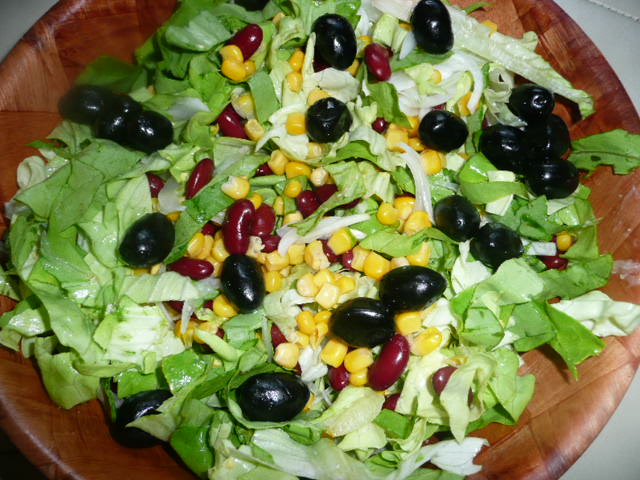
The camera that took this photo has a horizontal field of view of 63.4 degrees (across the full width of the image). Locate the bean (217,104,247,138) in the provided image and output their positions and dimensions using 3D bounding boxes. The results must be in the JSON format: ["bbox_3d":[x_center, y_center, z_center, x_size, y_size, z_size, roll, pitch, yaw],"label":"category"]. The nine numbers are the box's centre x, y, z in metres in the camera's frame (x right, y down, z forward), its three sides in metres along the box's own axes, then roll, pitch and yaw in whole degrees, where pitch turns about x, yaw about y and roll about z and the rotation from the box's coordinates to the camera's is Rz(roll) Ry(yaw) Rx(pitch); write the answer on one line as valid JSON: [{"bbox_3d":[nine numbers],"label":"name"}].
[{"bbox_3d":[-0.037,-0.049,0.214,0.010,0.009,0.020,-35,75,-11],"label":"bean"}]

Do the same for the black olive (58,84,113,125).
[{"bbox_3d":[-0.099,-0.057,0.219,0.024,0.017,0.017,5,72,1],"label":"black olive"}]

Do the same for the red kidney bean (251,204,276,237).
[{"bbox_3d":[-0.022,-0.007,0.200,0.010,0.009,0.017,-9,72,-5],"label":"red kidney bean"}]

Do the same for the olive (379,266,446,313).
[{"bbox_3d":[0.036,0.019,0.199,0.025,0.018,0.018,-9,71,-4],"label":"olive"}]

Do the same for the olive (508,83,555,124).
[{"bbox_3d":[0.091,-0.059,0.223,0.018,0.023,0.018,2,99,0],"label":"olive"}]

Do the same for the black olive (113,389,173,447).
[{"bbox_3d":[-0.063,0.063,0.183,0.024,0.017,0.017,-27,82,-25],"label":"black olive"}]

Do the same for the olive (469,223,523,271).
[{"bbox_3d":[0.069,0.003,0.204,0.018,0.018,0.022,-42,41,-14],"label":"olive"}]

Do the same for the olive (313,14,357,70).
[{"bbox_3d":[0.006,-0.086,0.226,0.018,0.018,0.024,-14,110,7],"label":"olive"}]

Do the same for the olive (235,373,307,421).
[{"bbox_3d":[-0.017,0.056,0.185,0.026,0.018,0.018,2,70,0],"label":"olive"}]

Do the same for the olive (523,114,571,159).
[{"bbox_3d":[0.095,-0.043,0.216,0.018,0.018,0.022,-23,40,-8],"label":"olive"}]

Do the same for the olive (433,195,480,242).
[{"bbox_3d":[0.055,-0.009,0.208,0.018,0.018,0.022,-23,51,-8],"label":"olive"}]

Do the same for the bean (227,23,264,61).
[{"bbox_3d":[-0.034,-0.090,0.236,0.011,0.009,0.020,34,73,11],"label":"bean"}]

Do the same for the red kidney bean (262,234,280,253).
[{"bbox_3d":[-0.018,0.001,0.201,0.015,0.008,0.009,-36,75,-11],"label":"red kidney bean"}]

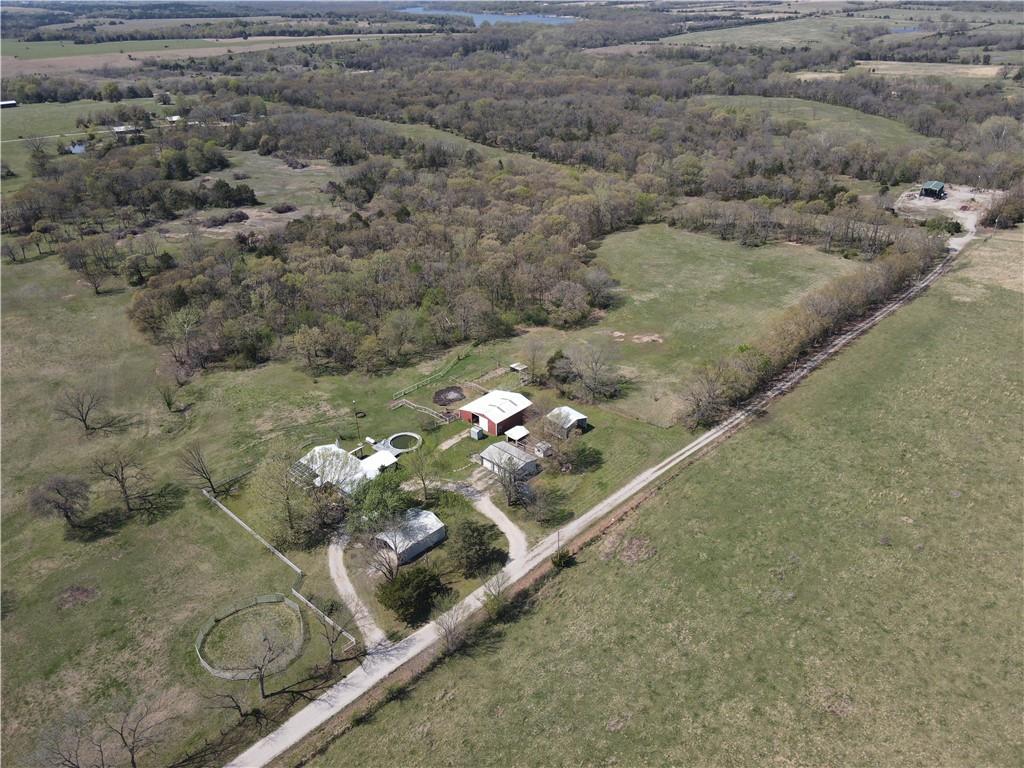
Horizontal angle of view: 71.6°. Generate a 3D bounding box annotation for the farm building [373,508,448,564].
[{"bbox_3d":[-20.164,29.943,141.053,7.600,4.400,11.300,26,38,38],"label":"farm building"}]

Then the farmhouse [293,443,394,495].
[{"bbox_3d":[-37.544,18.786,160.466,17.500,5.000,18.500,26,38,38],"label":"farmhouse"}]

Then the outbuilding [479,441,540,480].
[{"bbox_3d":[-0.683,17.567,163.888,10.400,3.800,7.600,23,37,35],"label":"outbuilding"}]

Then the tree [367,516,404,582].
[{"bbox_3d":[-22.844,30.338,129.068,6.709,14.759,6.709,-6,30,-11],"label":"tree"}]

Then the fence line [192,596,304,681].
[{"bbox_3d":[-43.853,42.758,120.720,17.200,1.800,17.200,0,29,0],"label":"fence line"}]

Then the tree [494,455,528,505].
[{"bbox_3d":[-0.105,20.641,149.273,7.123,11.896,7.123,0,29,0],"label":"tree"}]

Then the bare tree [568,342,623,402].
[{"bbox_3d":[21.927,-3.051,187.477,14.100,15.825,14.100,4,30,7],"label":"bare tree"}]

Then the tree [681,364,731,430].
[{"bbox_3d":[47.582,3.152,175.605,11.855,16.627,11.855,9,30,15],"label":"tree"}]

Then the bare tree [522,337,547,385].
[{"bbox_3d":[6.191,-6.697,196.090,6.601,13.755,6.601,1,29,2],"label":"bare tree"}]

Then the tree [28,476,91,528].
[{"bbox_3d":[-90.668,24.432,143.006,10.582,11.417,10.582,-21,36,-33],"label":"tree"}]

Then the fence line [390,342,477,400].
[{"bbox_3d":[-20.126,-4.110,205.166,4.200,1.500,39.600,17,33,27],"label":"fence line"}]

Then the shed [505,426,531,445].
[{"bbox_3d":[1.414,12.792,173.487,4.000,2.800,4.300,26,38,38],"label":"shed"}]

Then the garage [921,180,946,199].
[{"bbox_3d":[224.785,-103.521,379.619,8.000,5.400,15.000,19,34,30],"label":"garage"}]

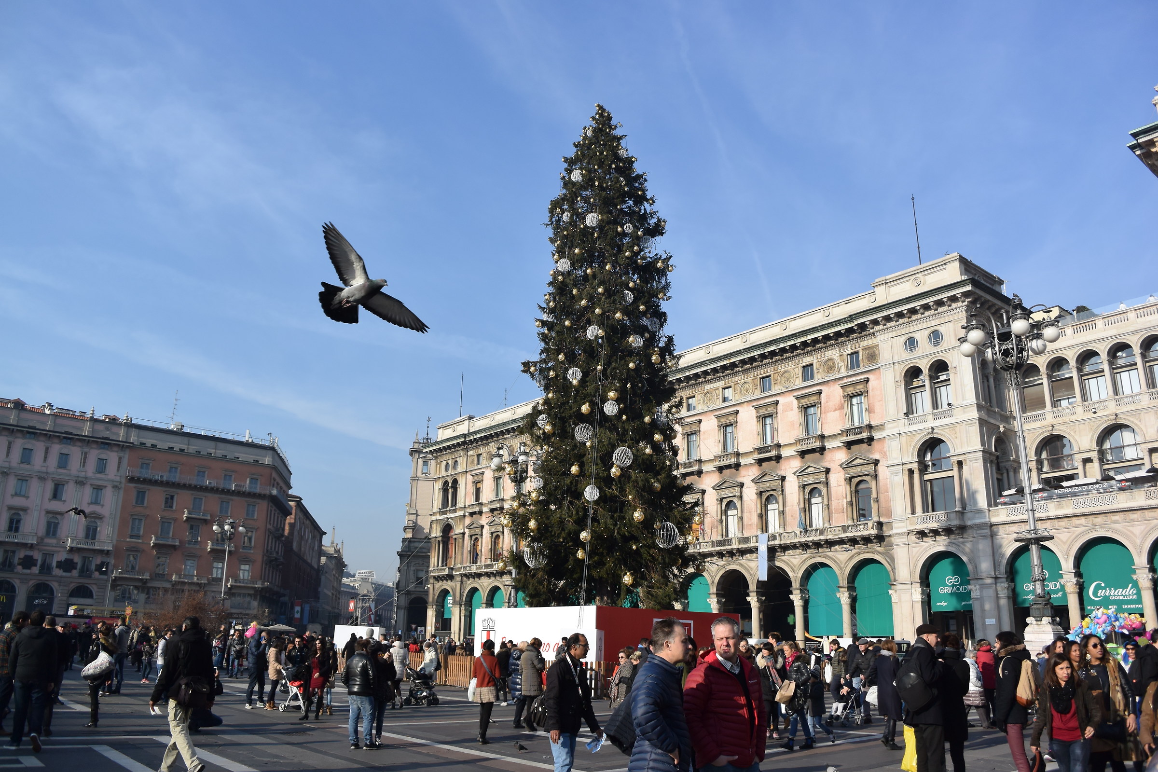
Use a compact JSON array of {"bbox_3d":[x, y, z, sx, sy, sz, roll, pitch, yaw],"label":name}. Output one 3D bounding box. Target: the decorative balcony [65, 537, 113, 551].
[{"bbox_3d":[-58.568,19.115,104.100,4.555,1.250,1.100,14,-21,-38],"label":"decorative balcony"}]

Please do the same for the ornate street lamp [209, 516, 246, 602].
[{"bbox_3d":[-36.363,20.050,88.575,3.500,13.100,3.500,14,-21,-38],"label":"ornate street lamp"}]

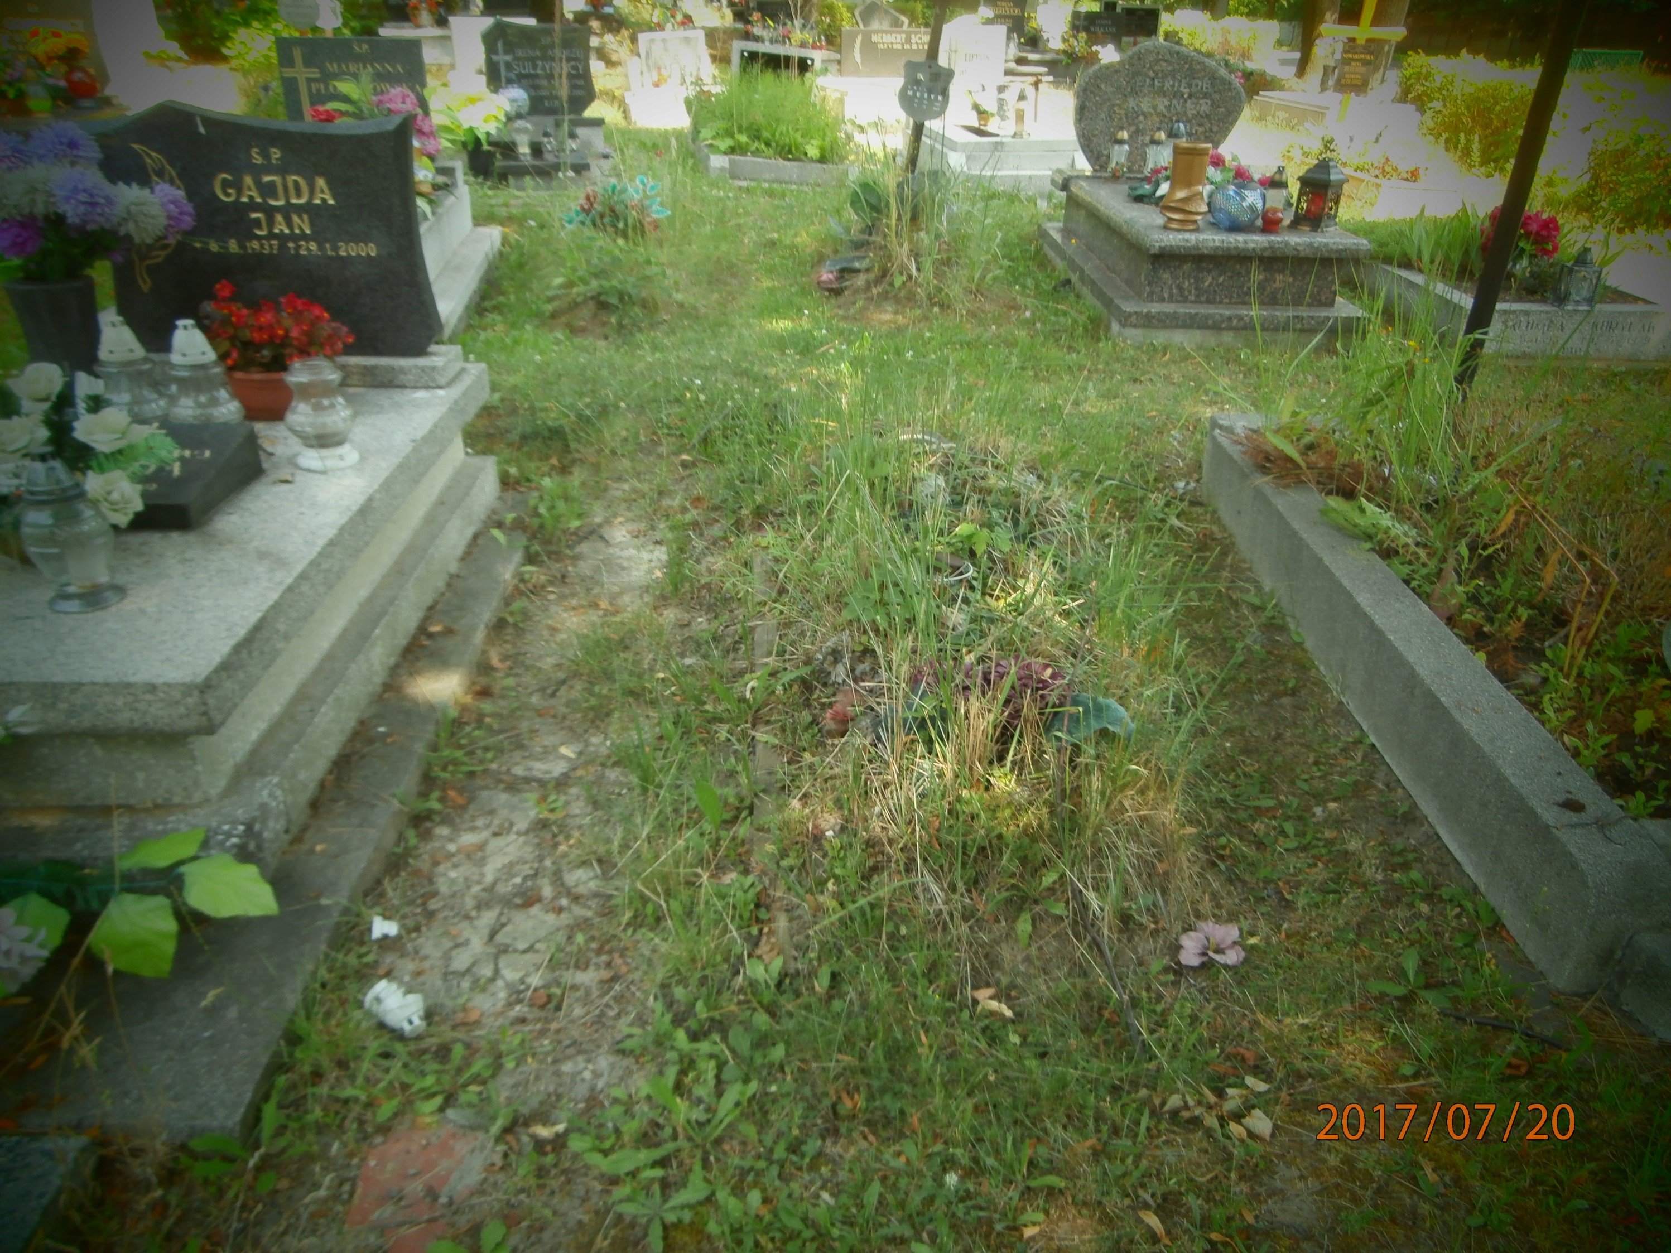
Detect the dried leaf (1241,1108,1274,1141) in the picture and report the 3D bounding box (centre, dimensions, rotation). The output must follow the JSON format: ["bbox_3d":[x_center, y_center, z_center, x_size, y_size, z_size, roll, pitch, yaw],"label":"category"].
[{"bbox_3d":[0.550,0.649,1.510,0.043,0.015,0.045,16,31,25],"label":"dried leaf"}]

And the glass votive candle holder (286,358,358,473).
[{"bbox_3d":[-1.029,-0.427,2.320,0.133,0.190,0.133,-11,31,-22],"label":"glass votive candle holder"}]

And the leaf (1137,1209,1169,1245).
[{"bbox_3d":[0.371,0.697,1.344,0.016,0.012,0.048,-18,33,-32],"label":"leaf"}]

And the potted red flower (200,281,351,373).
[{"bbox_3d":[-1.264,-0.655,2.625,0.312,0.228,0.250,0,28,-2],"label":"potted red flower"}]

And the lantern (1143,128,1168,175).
[{"bbox_3d":[1.680,-2.471,6.027,0.110,0.221,0.110,1,27,0],"label":"lantern"}]

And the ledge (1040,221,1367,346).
[{"bbox_3d":[1.537,-1.608,5.323,0.916,0.131,2.200,1,27,0],"label":"ledge"}]

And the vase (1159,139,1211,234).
[{"bbox_3d":[1.412,-1.772,4.660,0.190,0.305,0.190,9,29,13],"label":"vase"}]

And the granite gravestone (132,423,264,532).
[{"bbox_3d":[-1.321,-0.289,2.176,0.345,0.100,0.300,0,28,-2],"label":"granite gravestone"}]

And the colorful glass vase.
[{"bbox_3d":[1.690,-1.770,4.873,0.214,0.168,0.214,1,27,0],"label":"colorful glass vase"}]

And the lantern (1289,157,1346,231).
[{"bbox_3d":[1.996,-1.783,4.780,0.150,0.260,0.150,-17,33,-30],"label":"lantern"}]

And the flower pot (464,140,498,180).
[{"bbox_3d":[-2.521,-3.347,8.260,0.195,0.250,0.195,0,28,-2],"label":"flower pot"}]

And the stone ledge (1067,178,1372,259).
[{"bbox_3d":[1.682,-1.928,5.422,0.874,0.065,1.812,1,27,0],"label":"stone ledge"}]

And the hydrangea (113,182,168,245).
[{"bbox_3d":[-1.411,-0.837,2.352,0.105,0.115,0.100,0,28,-2],"label":"hydrangea"}]

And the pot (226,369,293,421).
[{"bbox_3d":[-1.270,-0.515,2.570,0.152,0.112,0.152,-12,31,-24],"label":"pot"}]

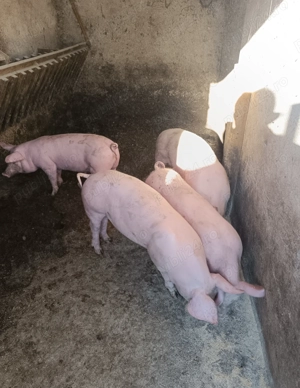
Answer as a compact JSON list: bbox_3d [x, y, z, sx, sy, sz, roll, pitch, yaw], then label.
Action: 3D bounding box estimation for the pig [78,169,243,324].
[{"bbox_3d":[0.000,0.254,1.810,0.360,0.600,1.130,-25,39,-35],"label":"pig"}]

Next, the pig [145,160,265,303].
[{"bbox_3d":[0.270,0.217,1.892,0.330,0.580,1.100,-17,35,-25],"label":"pig"}]

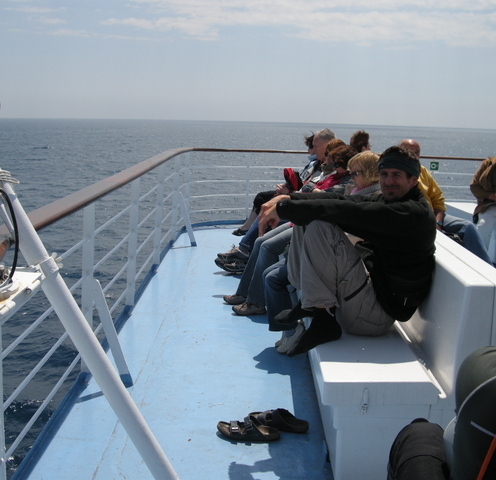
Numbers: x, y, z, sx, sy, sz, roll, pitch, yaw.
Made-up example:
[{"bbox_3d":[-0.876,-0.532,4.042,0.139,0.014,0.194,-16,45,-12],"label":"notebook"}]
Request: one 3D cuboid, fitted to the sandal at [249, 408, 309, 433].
[{"bbox_3d":[0.139,0.824,3.175,0.275,0.080,0.105,5,11,18],"label":"sandal"}]

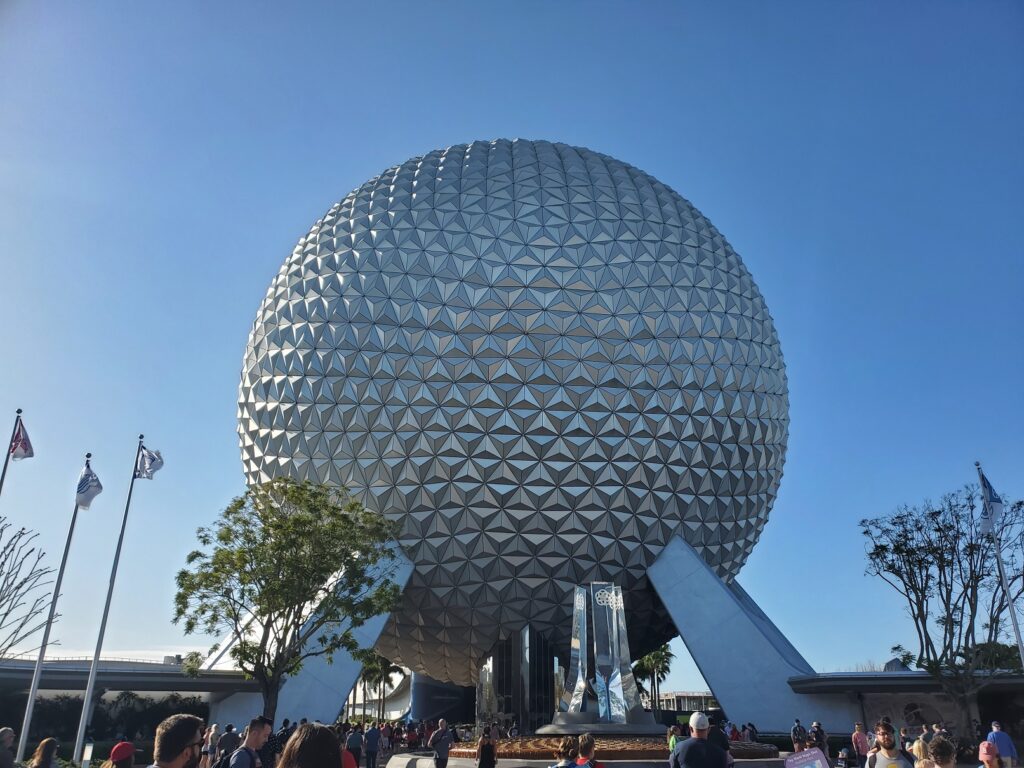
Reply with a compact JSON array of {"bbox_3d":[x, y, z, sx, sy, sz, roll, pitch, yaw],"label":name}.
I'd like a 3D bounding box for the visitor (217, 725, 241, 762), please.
[{"bbox_3d":[-8.231,10.659,22.071,0.550,1.660,0.400,-7,-25,16],"label":"visitor"}]

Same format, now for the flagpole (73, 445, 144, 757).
[{"bbox_3d":[-13.420,6.983,25.633,0.200,11.091,0.200,0,-24,0],"label":"flagpole"}]

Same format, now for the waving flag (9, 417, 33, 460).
[{"bbox_3d":[-16.005,1.821,25.121,0.780,1.380,0.400,5,-24,-10],"label":"waving flag"}]

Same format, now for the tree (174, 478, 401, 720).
[{"bbox_3d":[-9.217,9.388,31.354,8.996,11.281,8.626,0,-24,0],"label":"tree"}]

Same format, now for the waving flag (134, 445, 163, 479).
[{"bbox_3d":[-12.948,2.820,27.452,0.950,1.250,0.400,5,-24,-10],"label":"waving flag"}]

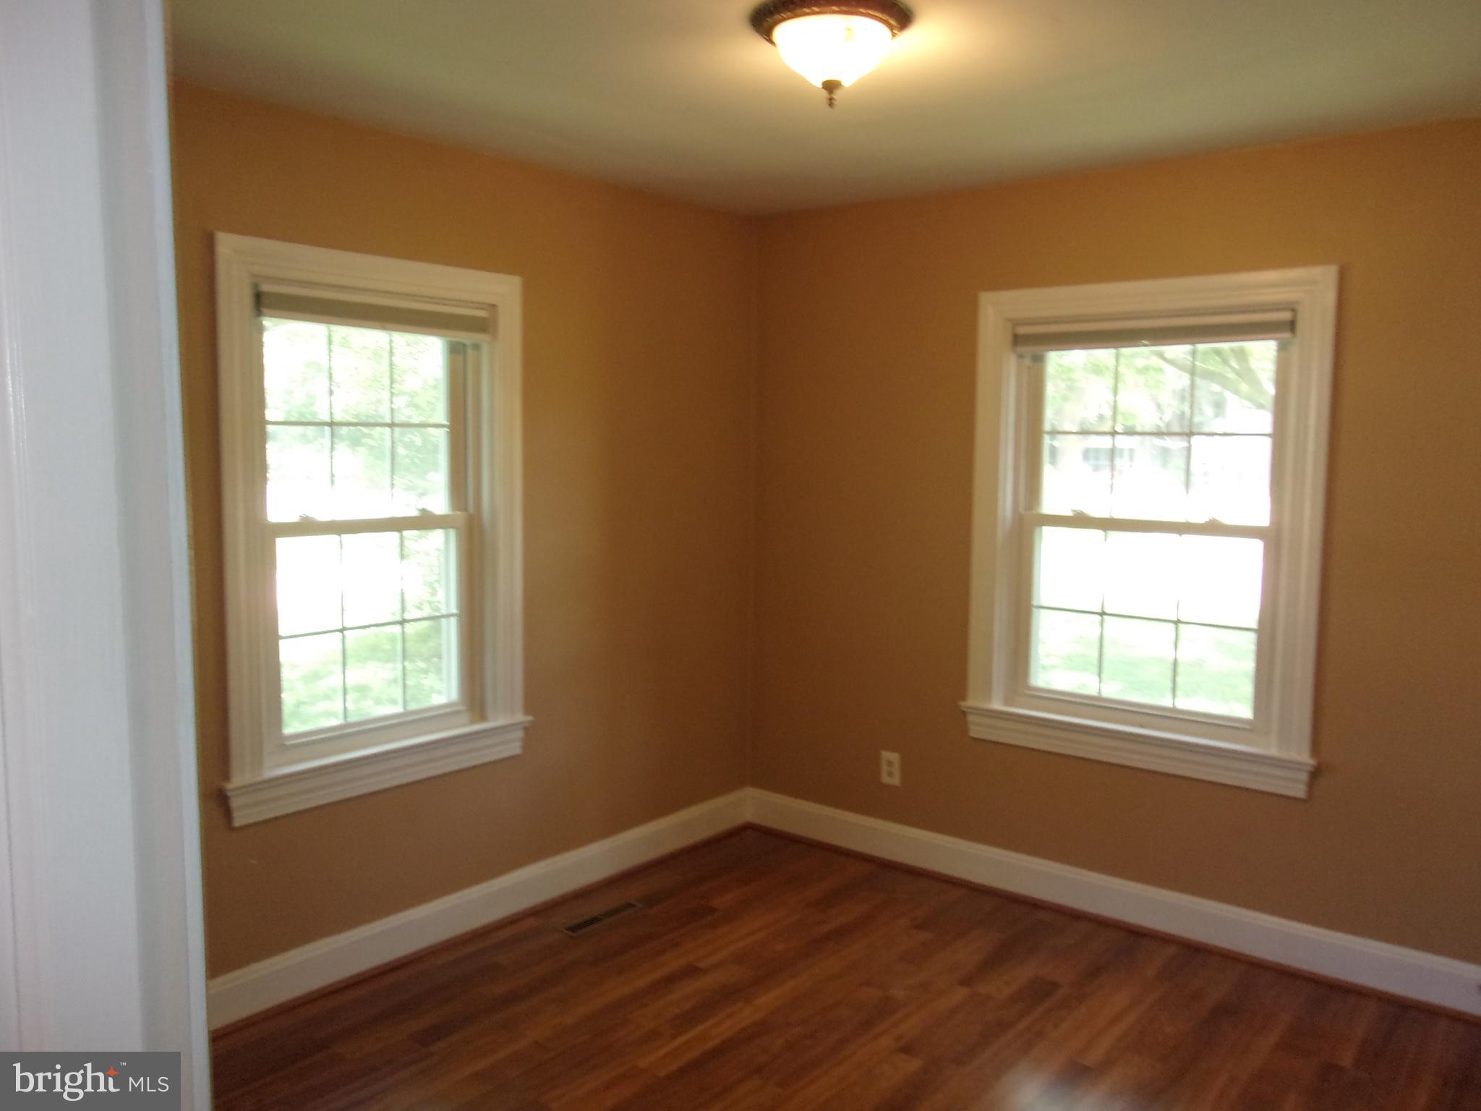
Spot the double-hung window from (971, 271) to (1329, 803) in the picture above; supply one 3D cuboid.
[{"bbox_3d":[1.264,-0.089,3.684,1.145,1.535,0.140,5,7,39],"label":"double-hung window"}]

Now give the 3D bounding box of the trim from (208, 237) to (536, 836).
[{"bbox_3d":[-1.031,-0.080,3.343,0.125,1.528,1.015,5,7,39],"label":"trim"}]

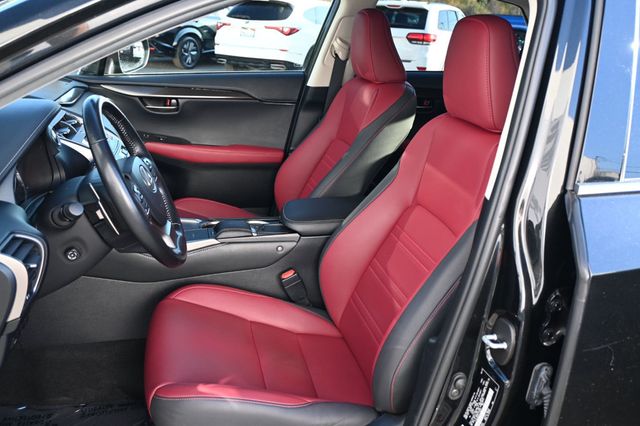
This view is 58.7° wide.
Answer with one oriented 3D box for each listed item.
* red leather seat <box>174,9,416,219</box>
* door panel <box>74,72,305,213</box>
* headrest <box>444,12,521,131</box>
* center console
[{"bbox_3d":[-0.115,-0.187,1.980,0.851,0.982,0.543,-4,20,-11],"label":"red leather seat"},{"bbox_3d":[-0.482,-0.235,2.295,0.892,0.651,0.123,-4,20,-11],"label":"door panel"},{"bbox_3d":[0.349,-0.301,1.221,0.118,0.236,0.246,-4,20,-11],"label":"headrest"},{"bbox_3d":[-0.201,0.121,1.665,0.851,0.354,0.246,-4,20,-11],"label":"center console"}]

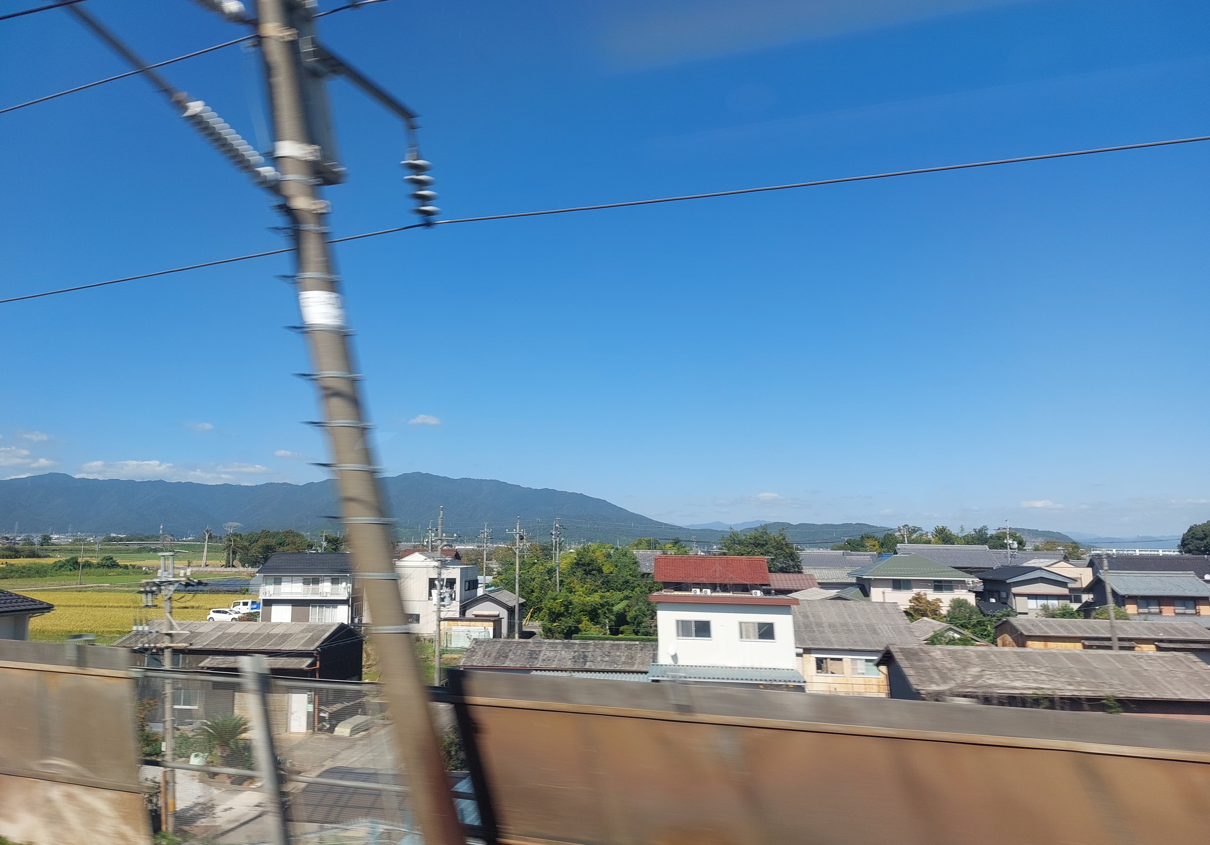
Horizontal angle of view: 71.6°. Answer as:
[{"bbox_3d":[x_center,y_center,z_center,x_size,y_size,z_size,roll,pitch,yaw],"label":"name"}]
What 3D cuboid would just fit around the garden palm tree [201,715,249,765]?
[{"bbox_3d":[-15.491,12.958,34.200,2.050,2.050,2.000,1,-8,0],"label":"garden palm tree"}]

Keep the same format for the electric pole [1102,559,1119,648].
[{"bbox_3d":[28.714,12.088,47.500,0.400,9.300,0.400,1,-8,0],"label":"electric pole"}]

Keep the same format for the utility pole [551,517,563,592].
[{"bbox_3d":[-5.187,16.778,93.000,1.100,12.000,0.700,0,-8,6],"label":"utility pole"}]

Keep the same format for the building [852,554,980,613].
[{"bbox_3d":[32.704,18.676,90.000,11.400,8.400,9.800,0,-8,8],"label":"building"}]

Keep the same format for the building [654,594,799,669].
[{"bbox_3d":[6.221,12.291,43.300,7.400,6.700,5.000,-1,-8,10],"label":"building"}]

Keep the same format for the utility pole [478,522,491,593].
[{"bbox_3d":[-15.312,18.863,107.000,1.400,11.600,0.800,0,-8,6],"label":"utility pole"}]

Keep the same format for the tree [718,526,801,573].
[{"bbox_3d":[19.647,18.989,106.000,10.400,12.000,10.000,1,-8,0],"label":"tree"}]

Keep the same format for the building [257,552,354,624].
[{"bbox_3d":[-31.393,18.186,91.200,10.000,8.000,8.600,1,-8,-3],"label":"building"}]

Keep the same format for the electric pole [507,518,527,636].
[{"bbox_3d":[-8.488,15.104,81.000,1.700,11.800,0.600,0,-8,6],"label":"electric pole"}]

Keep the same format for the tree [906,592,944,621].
[{"bbox_3d":[29.368,18.070,77.000,3.500,5.000,3.400,1,-8,0],"label":"tree"}]

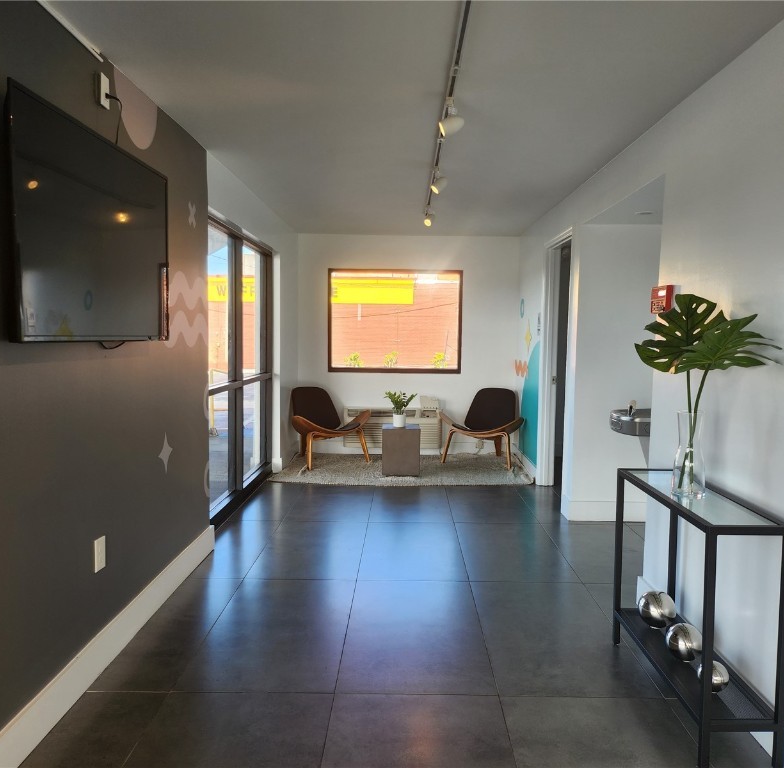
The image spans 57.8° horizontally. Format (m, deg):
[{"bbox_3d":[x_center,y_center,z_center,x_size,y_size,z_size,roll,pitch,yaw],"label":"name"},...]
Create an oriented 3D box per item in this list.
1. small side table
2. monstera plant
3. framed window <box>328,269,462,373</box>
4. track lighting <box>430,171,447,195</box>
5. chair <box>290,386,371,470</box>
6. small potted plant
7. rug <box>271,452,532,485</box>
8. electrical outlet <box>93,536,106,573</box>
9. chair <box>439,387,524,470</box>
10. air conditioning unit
[{"bbox_3d":[0.090,0.633,6.873,0.358,0.450,0.350,1,4,1],"label":"small side table"},{"bbox_3d":[1.061,0.049,2.502,0.390,0.745,0.430,1,4,1],"label":"monstera plant"},{"bbox_3d":[0.033,-0.687,7.832,1.465,1.135,0.100,1,4,1],"label":"framed window"},{"bbox_3d":[0.287,-1.254,4.396,0.115,0.145,0.085,-1,5,-27],"label":"track lighting"},{"bbox_3d":[-0.694,0.421,7.293,0.880,0.775,0.800,-2,5,-36],"label":"chair"},{"bbox_3d":[0.086,0.235,6.845,0.295,0.355,0.280,1,4,1],"label":"small potted plant"},{"bbox_3d":[0.107,0.834,7.098,2.370,0.020,1.580,1,4,1],"label":"rug"},{"bbox_3d":[-1.138,0.669,2.771,0.010,0.123,0.083,1,4,1],"label":"electrical outlet"},{"bbox_3d":[1.008,0.432,7.404,0.880,0.775,0.800,3,5,28],"label":"chair"},{"bbox_3d":[0.015,0.421,7.762,1.067,0.560,0.230,1,4,1],"label":"air conditioning unit"}]

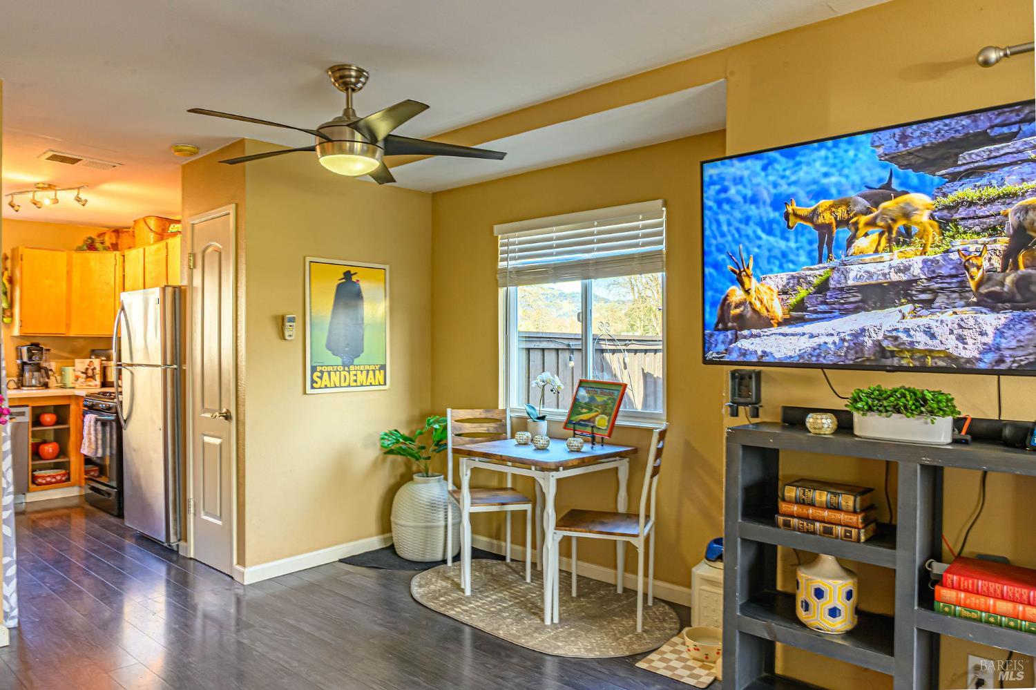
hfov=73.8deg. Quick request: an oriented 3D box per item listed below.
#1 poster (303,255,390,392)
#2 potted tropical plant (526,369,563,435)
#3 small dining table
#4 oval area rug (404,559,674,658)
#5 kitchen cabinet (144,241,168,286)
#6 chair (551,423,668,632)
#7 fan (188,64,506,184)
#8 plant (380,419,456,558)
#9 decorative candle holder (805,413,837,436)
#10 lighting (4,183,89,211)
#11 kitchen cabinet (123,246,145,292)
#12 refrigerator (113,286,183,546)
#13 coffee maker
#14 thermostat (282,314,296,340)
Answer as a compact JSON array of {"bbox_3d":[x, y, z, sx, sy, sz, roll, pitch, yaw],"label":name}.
[{"bbox_3d":[-1.031,-0.111,4.247,0.020,0.805,0.605,0,0,42],"label":"poster"},{"bbox_3d":[0.155,0.350,4.000,0.215,0.400,0.140,0,0,2],"label":"potted tropical plant"},{"bbox_3d":[0.129,0.918,3.595,0.705,0.765,0.690,0,0,44],"label":"small dining table"},{"bbox_3d":[0.068,1.302,3.517,1.530,0.012,0.920,0,0,42],"label":"oval area rug"},{"bbox_3d":[-2.860,-0.593,5.750,0.450,0.460,0.330,0,0,42],"label":"kitchen cabinet"},{"bbox_3d":[0.455,0.841,3.328,0.485,0.920,0.390,0,0,18],"label":"chair"},{"bbox_3d":[-0.700,-0.915,2.851,1.290,0.430,1.290,0,0,42],"label":"fan"},{"bbox_3d":[-0.596,0.878,4.343,0.500,0.855,0.500,0,0,0],"label":"plant"},{"bbox_3d":[0.987,0.254,2.246,0.096,0.065,0.096,0,0,42],"label":"decorative candle holder"},{"bbox_3d":[-3.334,-1.051,4.872,0.830,0.150,0.150,0,0,23],"label":"lighting"},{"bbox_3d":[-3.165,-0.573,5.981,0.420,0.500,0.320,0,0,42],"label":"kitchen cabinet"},{"bbox_3d":[-2.250,0.462,4.774,0.715,1.675,0.795,0,0,42],"label":"refrigerator"},{"bbox_3d":[-4.182,0.185,5.950,0.250,0.390,0.200,0,0,34],"label":"coffee maker"},{"bbox_3d":[-1.298,-0.102,3.938,0.030,0.143,0.066,0,0,42],"label":"thermostat"}]

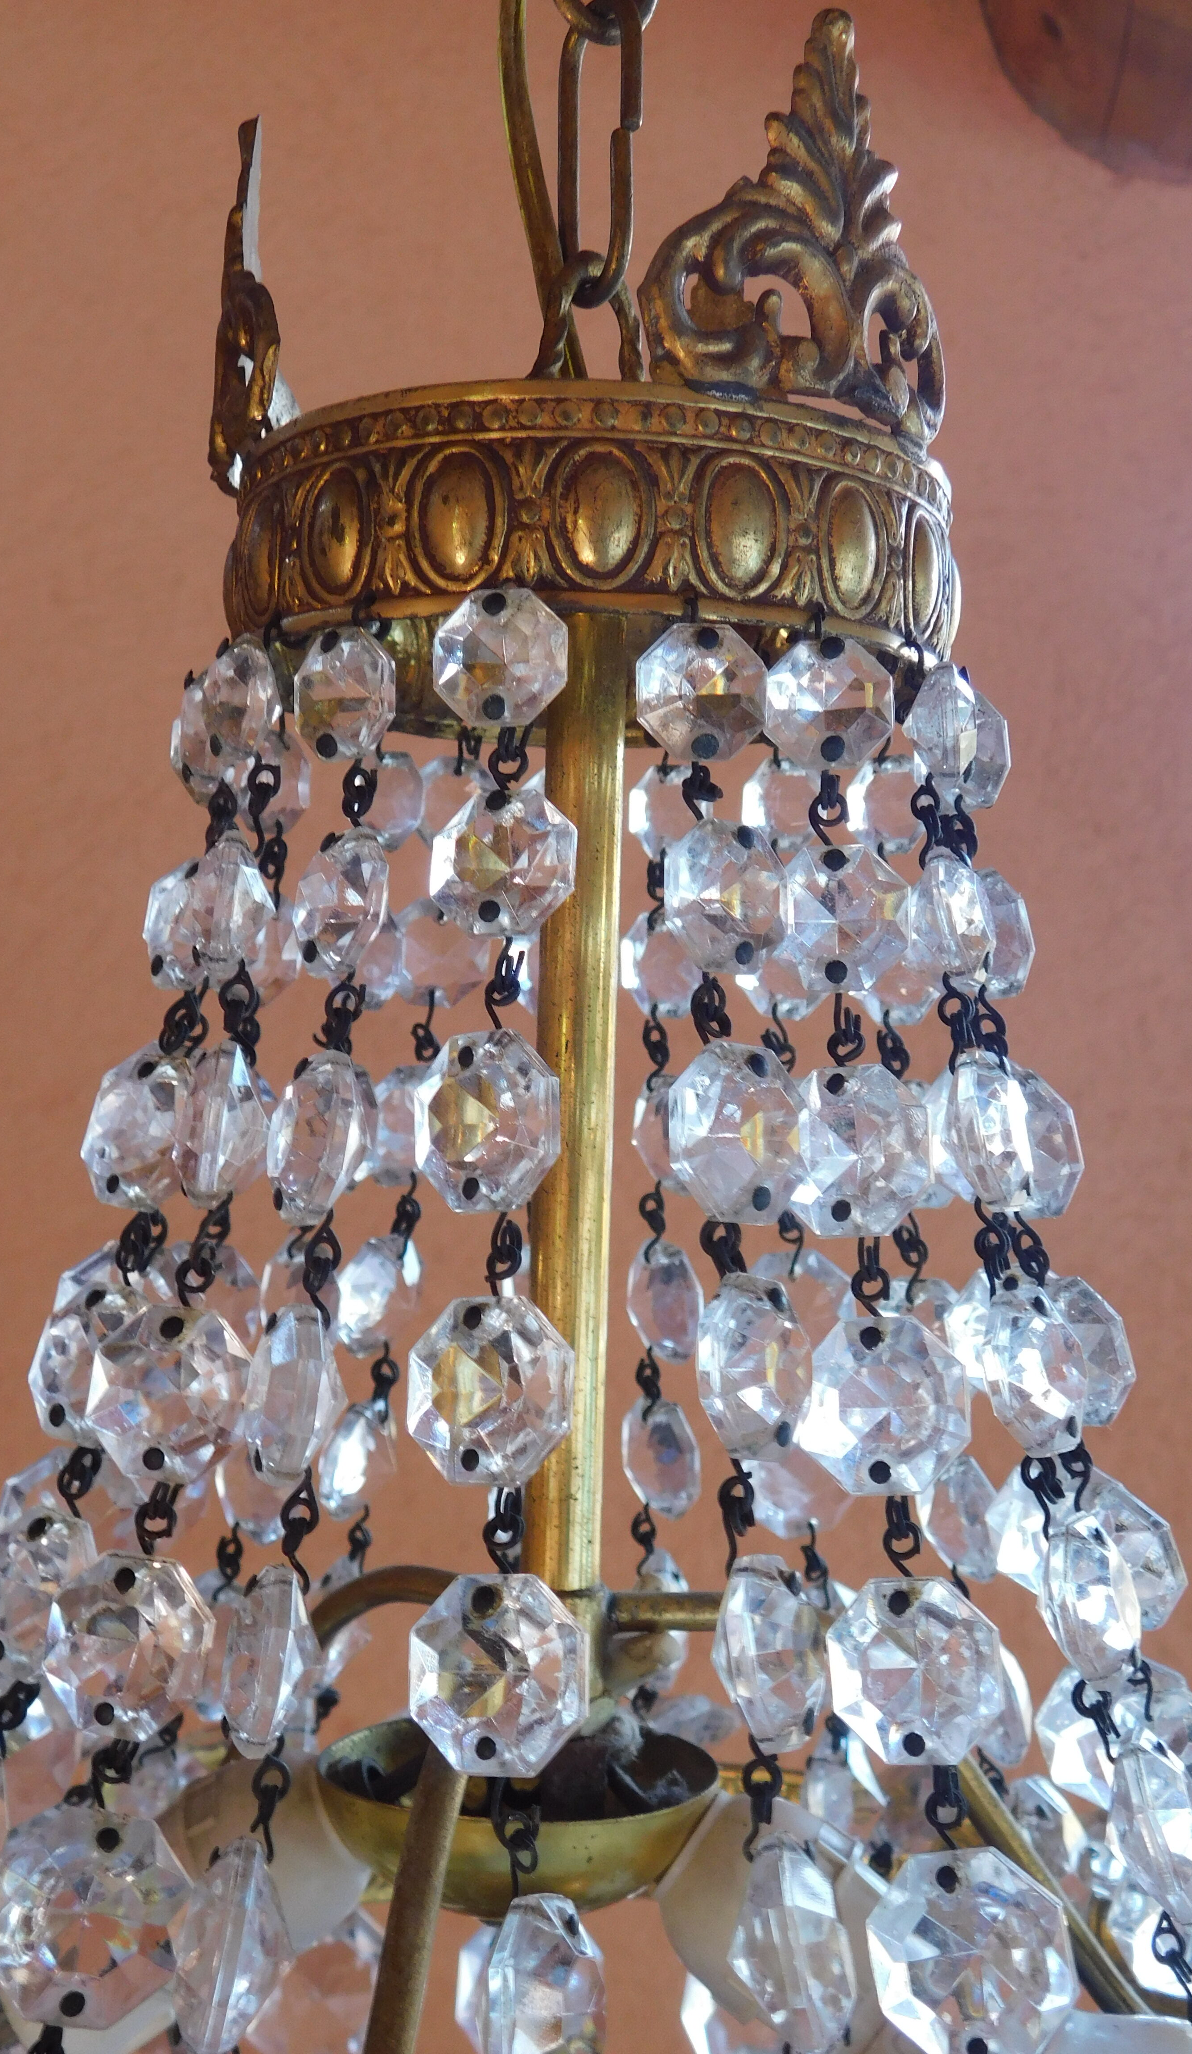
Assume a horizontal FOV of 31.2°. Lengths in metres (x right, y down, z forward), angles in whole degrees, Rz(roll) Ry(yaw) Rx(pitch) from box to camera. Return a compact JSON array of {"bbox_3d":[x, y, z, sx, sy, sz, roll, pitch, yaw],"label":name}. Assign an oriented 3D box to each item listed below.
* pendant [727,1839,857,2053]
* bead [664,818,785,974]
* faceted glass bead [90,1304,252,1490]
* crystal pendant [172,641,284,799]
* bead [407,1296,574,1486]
[{"bbox_3d":[0.018,0.086,0.199,0.011,0.020,0.020,-11,-13,3],"label":"pendant"},{"bbox_3d":[0.013,-0.013,0.219,0.015,0.015,0.007,6,-9,-36],"label":"bead"},{"bbox_3d":[-0.045,0.038,0.223,0.018,0.018,0.010,4,-11,12],"label":"faceted glass bead"},{"bbox_3d":[-0.043,-0.037,0.252,0.015,0.015,0.007,11,9,34],"label":"crystal pendant"},{"bbox_3d":[-0.010,0.036,0.212,0.019,0.019,0.009,-4,-11,29],"label":"bead"}]

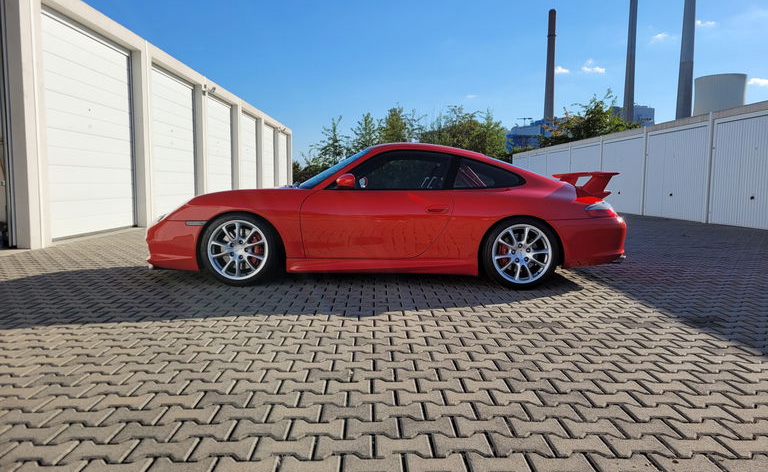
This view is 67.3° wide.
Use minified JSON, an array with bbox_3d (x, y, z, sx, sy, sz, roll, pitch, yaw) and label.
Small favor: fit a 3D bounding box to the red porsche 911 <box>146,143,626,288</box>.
[{"bbox_3d":[0.049,-0.265,5.619,4.435,1.275,1.800,1,5,0],"label":"red porsche 911"}]

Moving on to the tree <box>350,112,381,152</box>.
[{"bbox_3d":[-1.224,-5.590,39.659,2.400,5.716,2.400,1,5,0],"label":"tree"}]

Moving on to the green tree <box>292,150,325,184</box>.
[{"bbox_3d":[-4.685,-3.792,35.808,2.300,2.759,2.300,1,5,0],"label":"green tree"}]

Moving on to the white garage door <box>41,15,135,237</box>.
[{"bbox_3d":[-4.758,-1.613,9.304,0.100,3.200,3.200,1,5,-1],"label":"white garage door"}]

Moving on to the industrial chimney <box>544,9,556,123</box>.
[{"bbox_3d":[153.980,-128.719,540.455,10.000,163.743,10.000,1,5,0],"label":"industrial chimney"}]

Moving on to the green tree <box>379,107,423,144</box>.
[{"bbox_3d":[1.095,-5.812,39.636,3.200,6.209,3.200,1,5,0],"label":"green tree"}]

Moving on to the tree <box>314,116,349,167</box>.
[{"bbox_3d":[-3.525,-5.353,38.678,2.800,5.375,2.800,1,5,0],"label":"tree"}]

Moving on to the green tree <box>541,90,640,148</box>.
[{"bbox_3d":[14.019,-6.213,39.588,6.800,7.275,5.500,1,5,0],"label":"green tree"}]

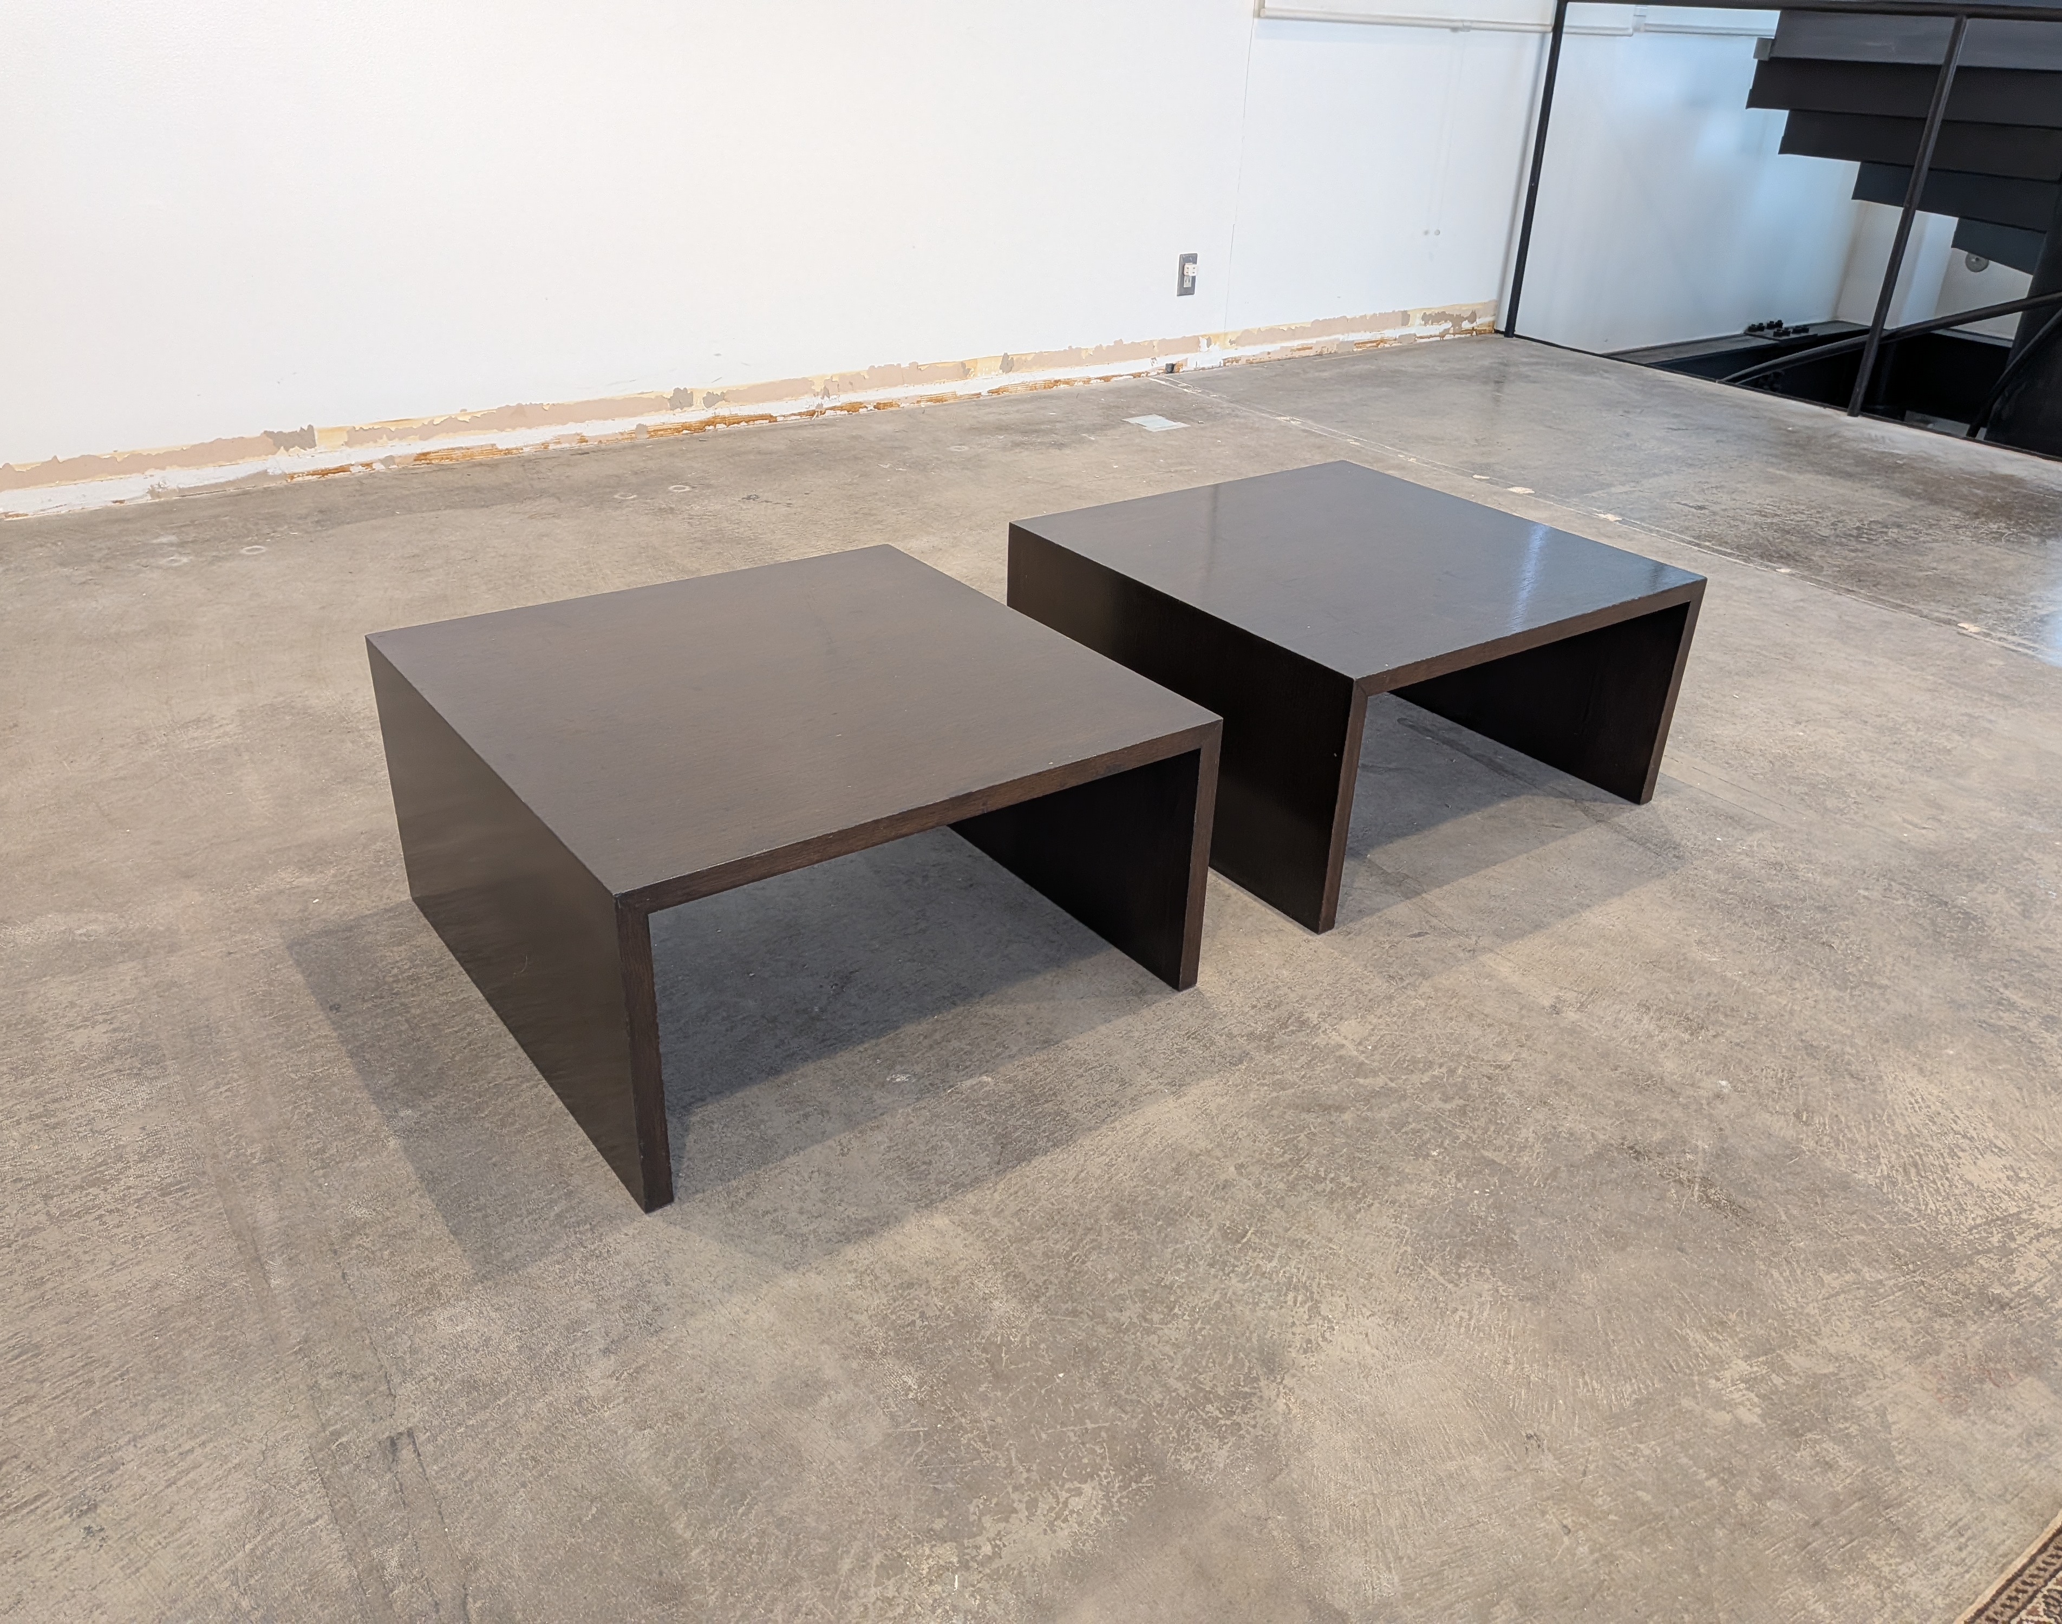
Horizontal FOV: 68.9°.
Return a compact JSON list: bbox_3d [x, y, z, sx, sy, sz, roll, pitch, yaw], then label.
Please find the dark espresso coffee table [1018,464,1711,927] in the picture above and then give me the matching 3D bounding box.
[{"bbox_3d":[0.403,-0.198,1.999,0.622,0.311,0.620,-17,33,-32],"label":"dark espresso coffee table"}]

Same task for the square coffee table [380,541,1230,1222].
[{"bbox_3d":[-0.251,0.001,1.568,0.622,0.311,0.620,-18,34,-33],"label":"square coffee table"}]

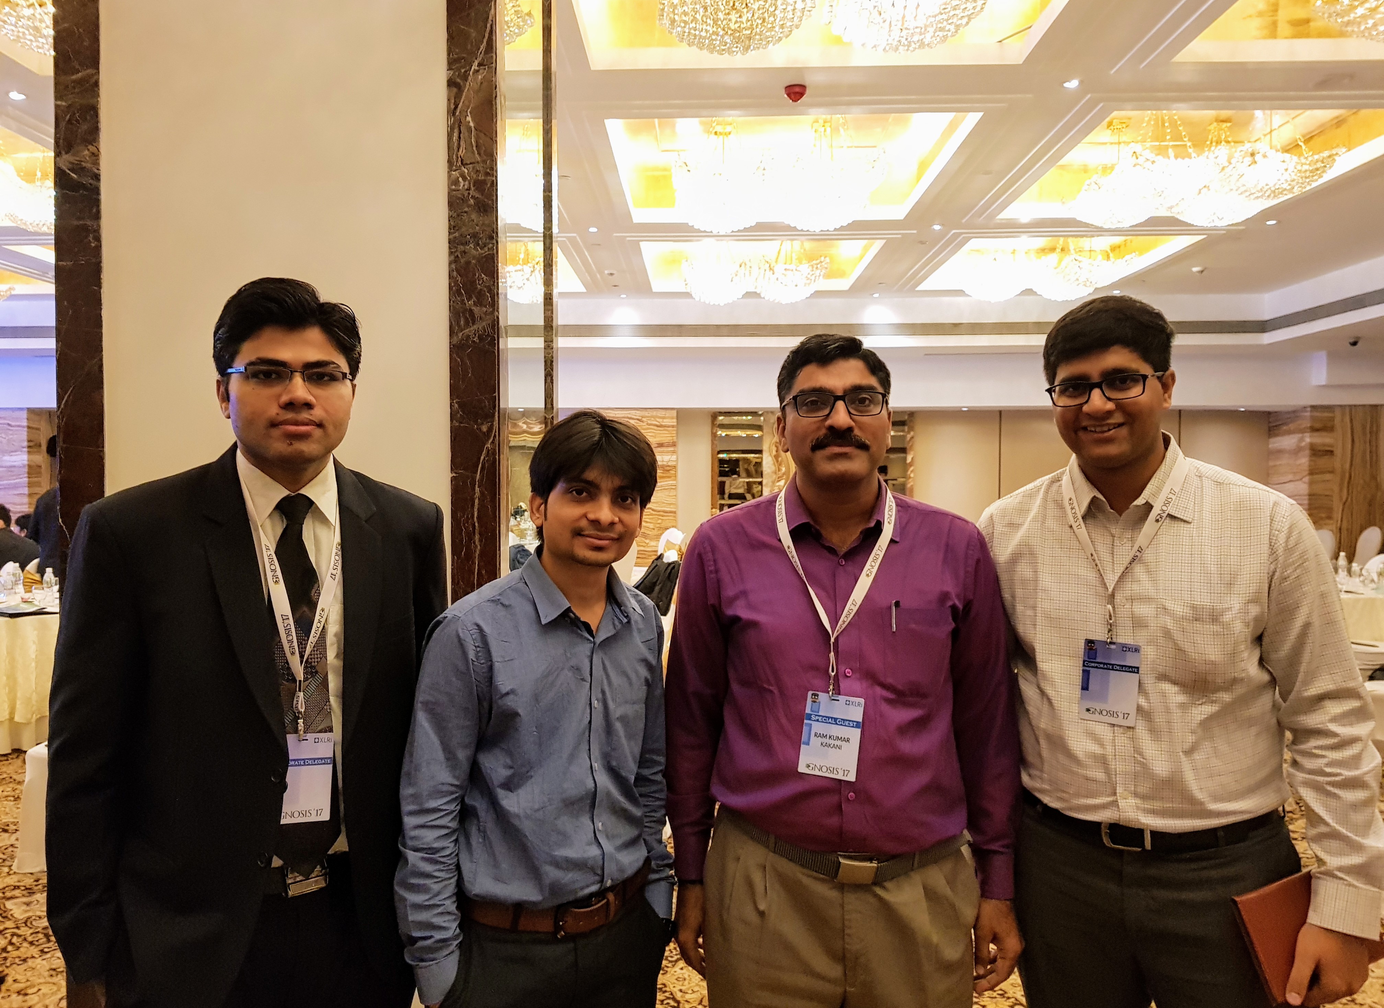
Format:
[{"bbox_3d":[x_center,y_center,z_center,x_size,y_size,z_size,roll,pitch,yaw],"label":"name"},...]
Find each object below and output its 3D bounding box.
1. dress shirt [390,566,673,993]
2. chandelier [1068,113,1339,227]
[{"bbox_3d":[-0.221,0.375,1.507,0.440,0.607,0.270,-1,1,-27],"label":"dress shirt"},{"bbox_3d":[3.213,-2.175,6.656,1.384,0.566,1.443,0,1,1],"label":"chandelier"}]

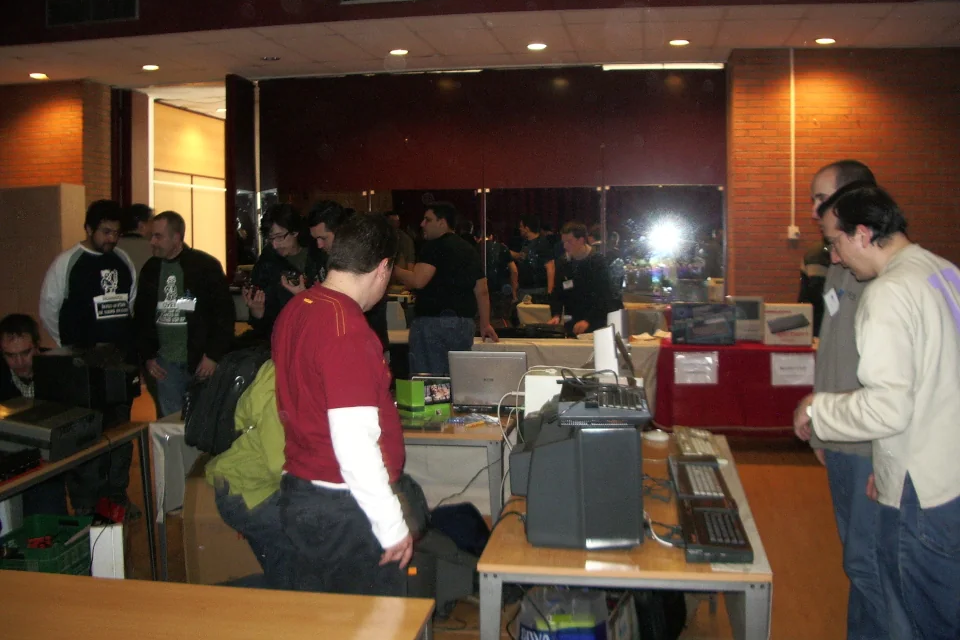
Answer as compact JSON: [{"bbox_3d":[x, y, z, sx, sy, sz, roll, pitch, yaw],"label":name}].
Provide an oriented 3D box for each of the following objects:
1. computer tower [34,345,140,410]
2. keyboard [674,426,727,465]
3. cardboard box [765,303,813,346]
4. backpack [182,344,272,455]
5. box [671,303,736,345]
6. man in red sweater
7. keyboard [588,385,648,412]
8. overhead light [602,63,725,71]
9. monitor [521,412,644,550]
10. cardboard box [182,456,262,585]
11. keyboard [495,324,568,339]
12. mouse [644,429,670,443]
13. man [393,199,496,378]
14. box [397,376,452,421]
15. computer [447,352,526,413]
[{"bbox_3d":[-1.682,0.284,4.145,0.320,0.320,0.350,1,5,10],"label":"computer tower"},{"bbox_3d":[0.803,0.457,3.556,0.180,0.060,0.420,1,5,10],"label":"keyboard"},{"bbox_3d":[2.171,0.028,6.820,0.335,0.300,0.120,1,5,10],"label":"cardboard box"},{"bbox_3d":[-0.951,0.291,3.600,0.220,0.430,0.300,22,-6,-14],"label":"backpack"},{"bbox_3d":[1.604,0.029,6.950,0.445,0.295,0.120,1,5,10],"label":"box"},{"bbox_3d":[-0.360,0.515,2.574,0.410,1.590,0.500,-3,6,-30],"label":"man in red sweater"},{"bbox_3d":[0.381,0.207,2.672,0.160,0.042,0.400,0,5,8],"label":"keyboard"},{"bbox_3d":[1.616,-2.233,8.548,1.080,0.060,0.100,1,5,11],"label":"overhead light"},{"bbox_3d":[0.261,0.409,2.624,0.335,0.325,0.345,0,5,6],"label":"monitor"},{"bbox_3d":[-0.921,0.884,3.896,0.450,0.630,0.360,-1,5,-14],"label":"cardboard box"},{"bbox_3d":[0.411,0.103,7.501,0.550,0.060,0.200,1,5,11],"label":"keyboard"},{"bbox_3d":[0.671,0.443,3.718,0.108,0.036,0.065,0,5,8],"label":"mouse"},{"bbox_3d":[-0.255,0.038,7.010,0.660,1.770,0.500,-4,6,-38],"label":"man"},{"bbox_3d":[-0.235,0.335,4.118,0.190,0.190,0.130,-3,6,-33],"label":"box"},{"bbox_3d":[0.055,0.271,4.376,0.352,0.270,0.310,1,5,9],"label":"computer"}]

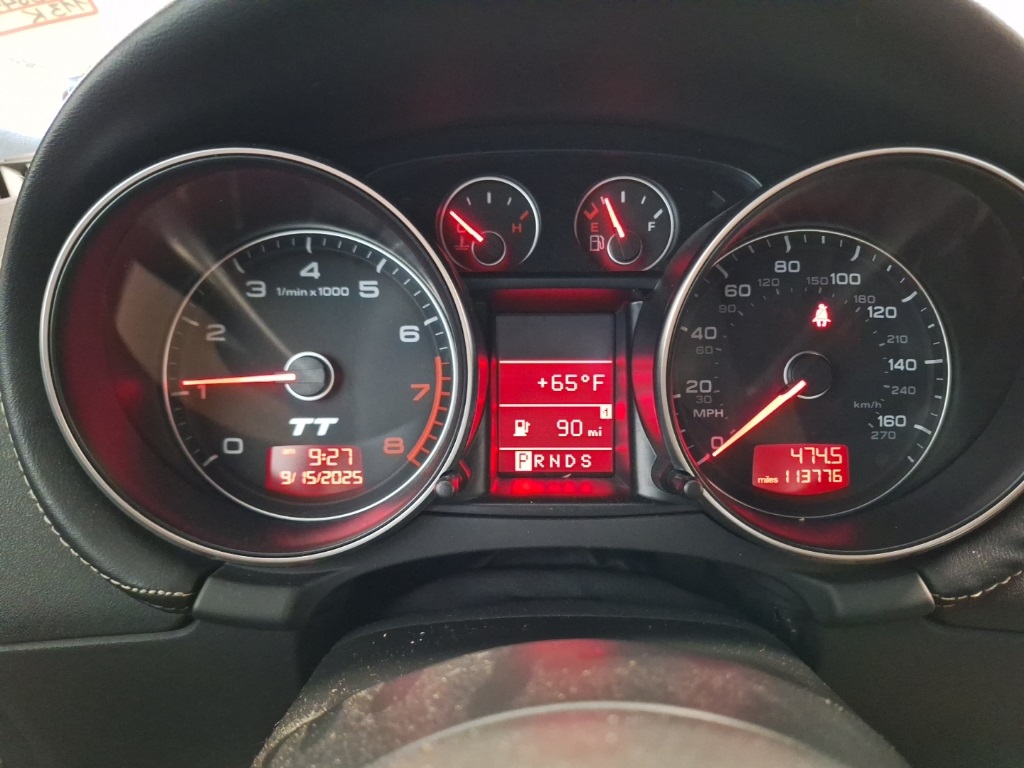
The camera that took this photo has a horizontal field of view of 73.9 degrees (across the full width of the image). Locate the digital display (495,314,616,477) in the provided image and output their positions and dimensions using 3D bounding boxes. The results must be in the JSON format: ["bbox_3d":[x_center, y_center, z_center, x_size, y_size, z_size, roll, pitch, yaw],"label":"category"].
[{"bbox_3d":[0.016,0.004,0.250,0.043,0.059,0.009,0,0,0],"label":"digital display"}]

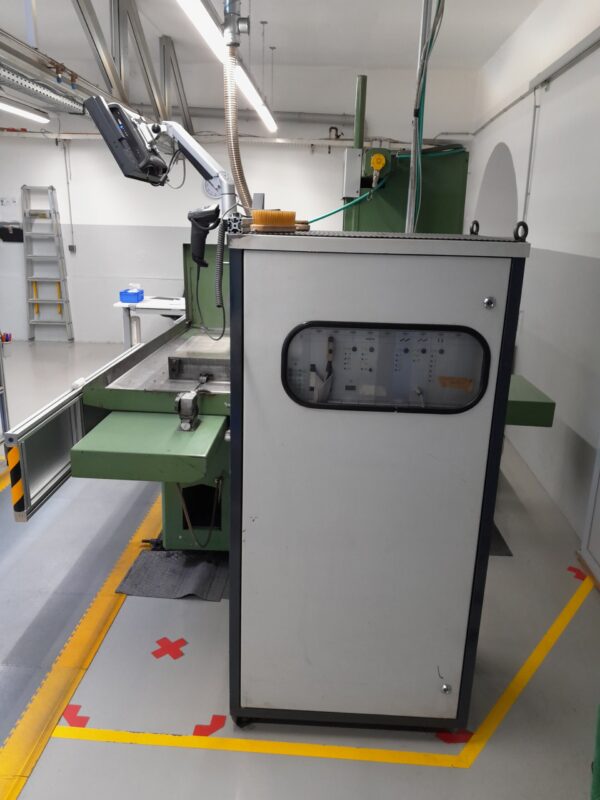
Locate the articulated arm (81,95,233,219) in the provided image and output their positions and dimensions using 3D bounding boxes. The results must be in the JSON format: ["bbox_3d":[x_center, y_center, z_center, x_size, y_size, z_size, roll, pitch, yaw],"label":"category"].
[{"bbox_3d":[-0.350,-0.659,1.669,0.344,0.282,0.400,2,16,2],"label":"articulated arm"}]

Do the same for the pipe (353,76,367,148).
[{"bbox_3d":[0.319,-1.526,3.196,0.052,0.365,0.052,2,16,1],"label":"pipe"}]

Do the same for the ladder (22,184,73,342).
[{"bbox_3d":[-3.491,-1.821,8.258,0.620,2.100,0.200,3,16,3],"label":"ladder"}]

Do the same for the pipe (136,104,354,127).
[{"bbox_3d":[-0.700,-3.603,7.593,2.820,0.113,0.113,4,16,3],"label":"pipe"}]

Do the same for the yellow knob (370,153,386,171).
[{"bbox_3d":[0.371,-1.125,2.838,0.071,0.077,0.055,2,16,2],"label":"yellow knob"}]

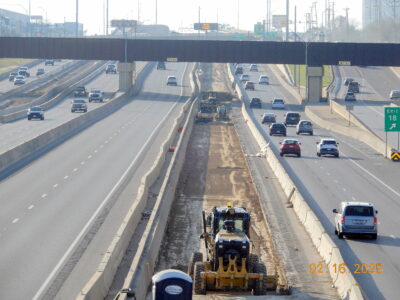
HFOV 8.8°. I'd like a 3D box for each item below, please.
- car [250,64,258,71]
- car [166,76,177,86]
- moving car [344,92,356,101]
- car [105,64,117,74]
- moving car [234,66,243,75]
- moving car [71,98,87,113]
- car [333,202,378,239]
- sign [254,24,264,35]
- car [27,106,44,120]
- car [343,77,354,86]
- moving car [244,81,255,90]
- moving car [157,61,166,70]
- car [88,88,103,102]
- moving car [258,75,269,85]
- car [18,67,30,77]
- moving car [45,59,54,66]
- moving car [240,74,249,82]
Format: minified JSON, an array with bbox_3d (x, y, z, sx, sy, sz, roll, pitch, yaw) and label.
[{"bbox_3d":[13.164,-19.713,627.964,1.870,1.700,4.700,0,2,0],"label":"car"},{"bbox_3d":[-5.237,-13.180,497.965,1.900,1.700,4.750,0,2,0],"label":"car"},{"bbox_3d":[24.974,-8.906,431.969,1.830,1.470,4.650,0,2,2],"label":"moving car"},{"bbox_3d":[-19.705,-17.801,574.959,1.980,1.900,5.200,0,2,0],"label":"car"},{"bbox_3d":[9.345,-18.547,611.966,1.840,1.600,4.700,0,2,0],"label":"moving car"},{"bbox_3d":[-17.875,-6.502,385.959,2.030,1.930,5.700,0,2,0],"label":"moving car"},{"bbox_3d":[8.310,3.652,138.464,2.000,1.760,5.150,0,2,0],"label":"car"},{"bbox_3d":[20.700,-41.712,900.000,3.600,3.500,0.200,0,2,0],"label":"sign"},{"bbox_3d":[-21.387,-4.820,339.964,1.930,1.740,4.850,0,2,1],"label":"car"},{"bbox_3d":[30.648,-13.843,532.966,1.840,1.570,4.700,0,2,3],"label":"car"},{"bbox_3d":[9.847,-12.504,510.964,1.830,1.660,4.600,0,2,0],"label":"moving car"},{"bbox_3d":[-9.159,-20.118,624.959,2.000,1.920,5.400,0,2,0],"label":"moving car"},{"bbox_3d":[-15.805,-8.243,395.960,2.020,1.930,5.700,0,2,1],"label":"car"},{"bbox_3d":[12.633,-13.781,511.965,1.900,1.700,4.750,0,2,0],"label":"moving car"},{"bbox_3d":[-35.001,-15.563,519.962,1.980,1.870,5.300,0,2,0],"label":"car"},{"bbox_3d":[-35.159,-20.638,609.963,1.950,1.780,5.200,0,2,0],"label":"moving car"},{"bbox_3d":[9.835,-15.458,561.967,1.820,1.520,4.600,0,2,0],"label":"moving car"}]

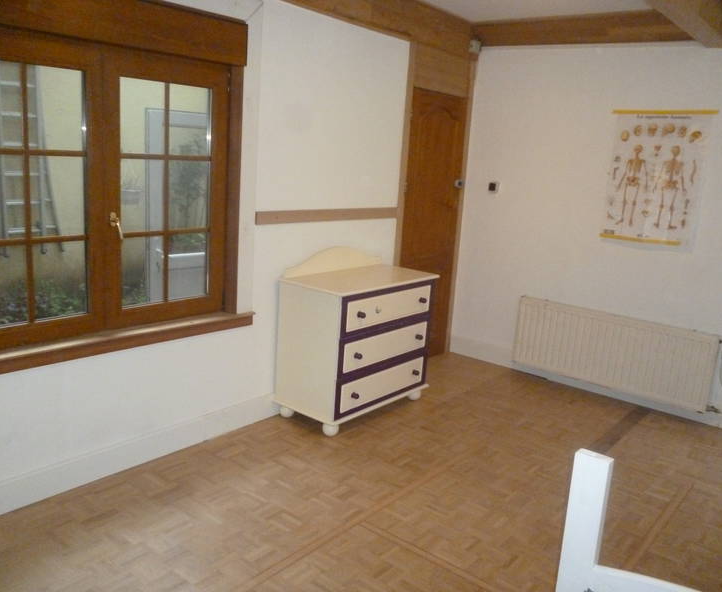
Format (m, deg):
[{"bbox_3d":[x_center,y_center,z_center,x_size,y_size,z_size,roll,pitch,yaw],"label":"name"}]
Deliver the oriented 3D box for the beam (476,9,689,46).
[{"bbox_3d":[1.452,-1.810,4.361,1.539,0.171,0.080,13,16,38],"label":"beam"}]

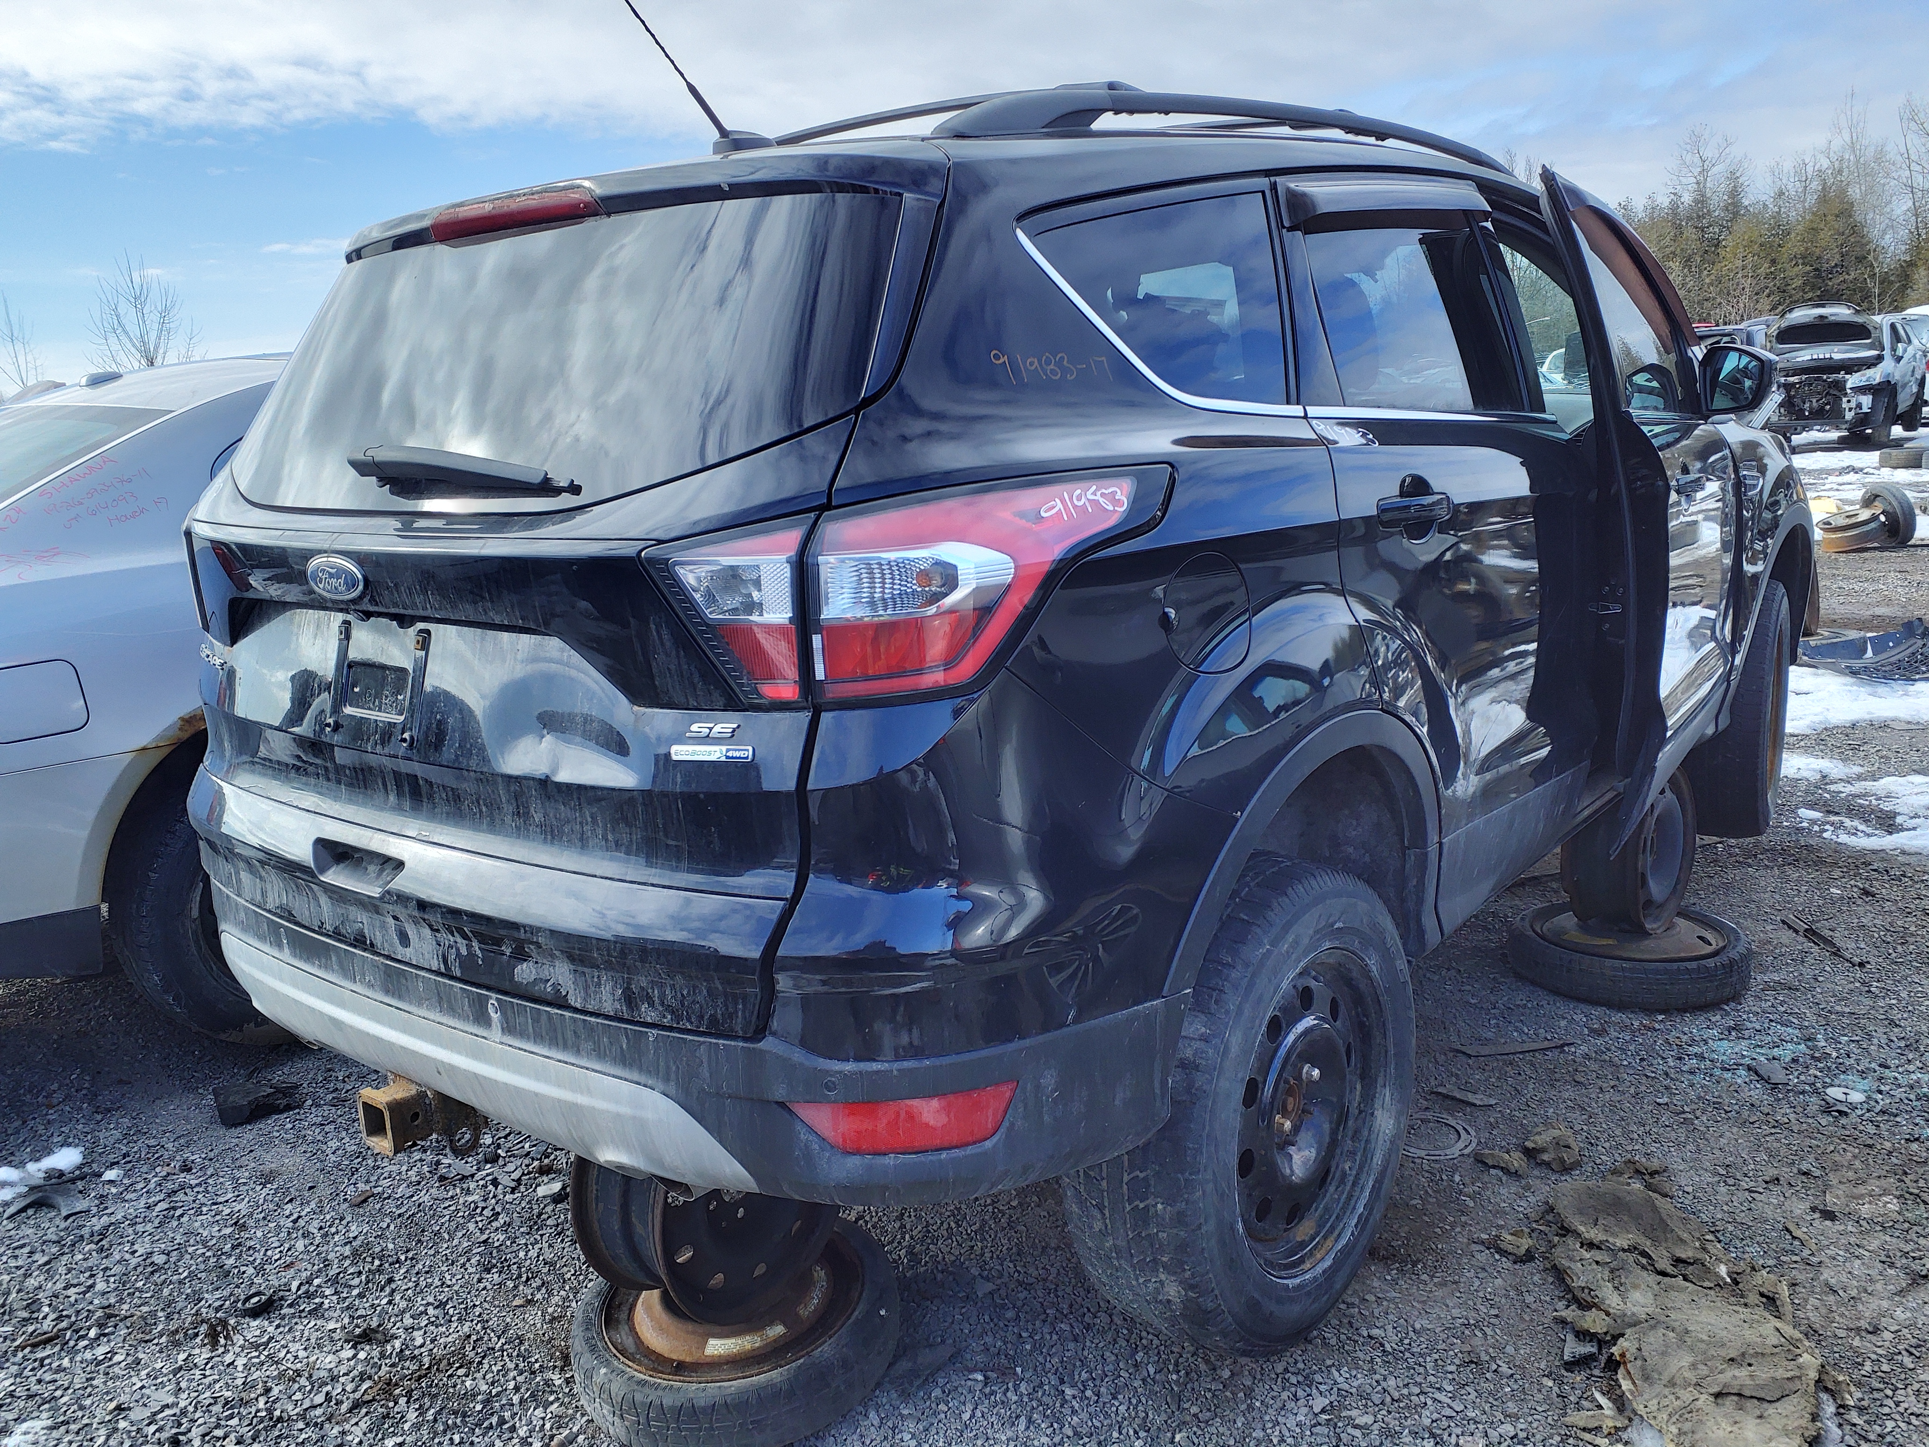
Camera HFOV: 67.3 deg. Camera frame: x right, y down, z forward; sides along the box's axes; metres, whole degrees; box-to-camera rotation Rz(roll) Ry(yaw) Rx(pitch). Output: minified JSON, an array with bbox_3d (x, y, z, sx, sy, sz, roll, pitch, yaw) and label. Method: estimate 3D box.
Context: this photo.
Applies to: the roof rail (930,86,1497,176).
[{"bbox_3d":[0.550,-0.963,2.370,0.070,0.100,1.880,7,19,40],"label":"roof rail"}]

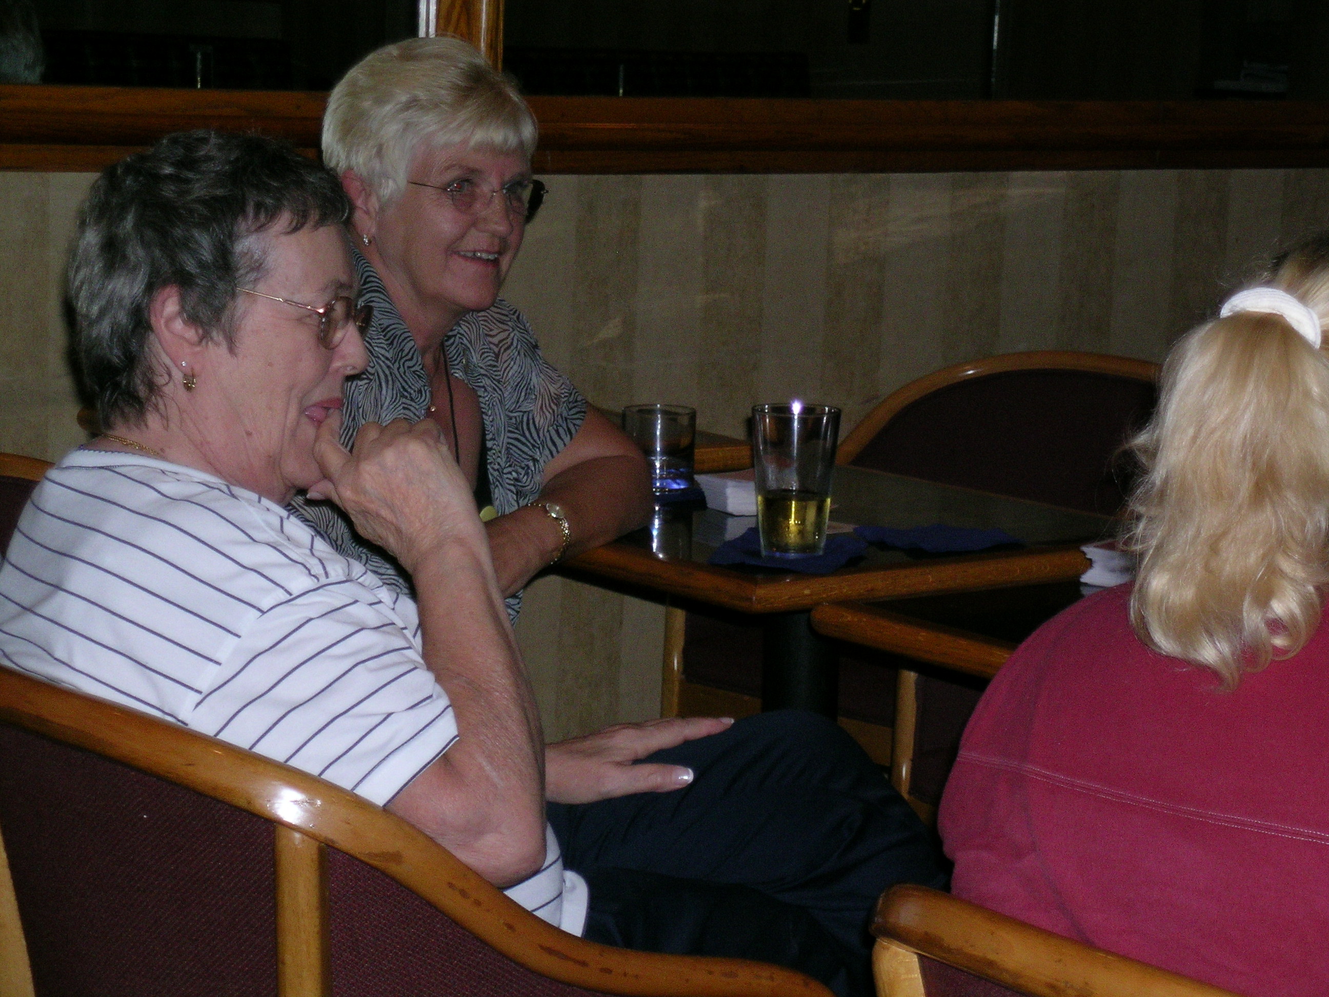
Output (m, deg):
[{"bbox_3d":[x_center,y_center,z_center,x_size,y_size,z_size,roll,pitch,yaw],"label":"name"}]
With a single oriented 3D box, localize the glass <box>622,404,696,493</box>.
[{"bbox_3d":[-0.004,-0.055,4.104,0.082,0.090,0.082,1,9,0],"label":"glass"}]

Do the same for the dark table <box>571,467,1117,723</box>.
[{"bbox_3d":[0.146,0.383,4.029,0.605,0.740,0.605,-5,11,-36],"label":"dark table"}]

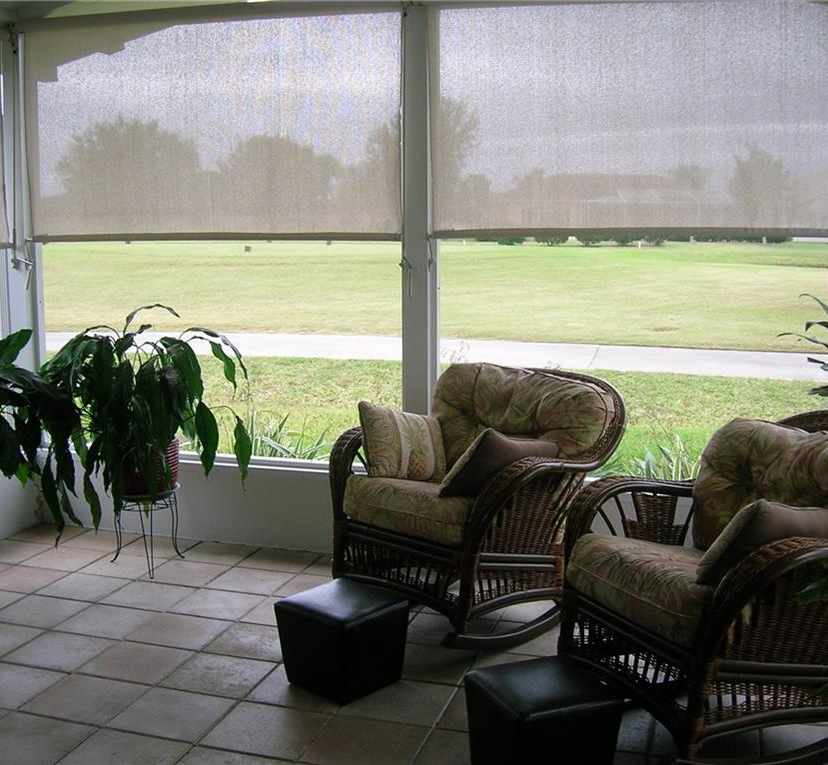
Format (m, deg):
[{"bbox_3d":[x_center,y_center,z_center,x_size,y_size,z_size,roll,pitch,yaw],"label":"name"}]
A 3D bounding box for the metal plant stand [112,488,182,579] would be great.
[{"bbox_3d":[-1.242,0.671,4.595,0.320,0.340,0.320,2,8,16],"label":"metal plant stand"}]

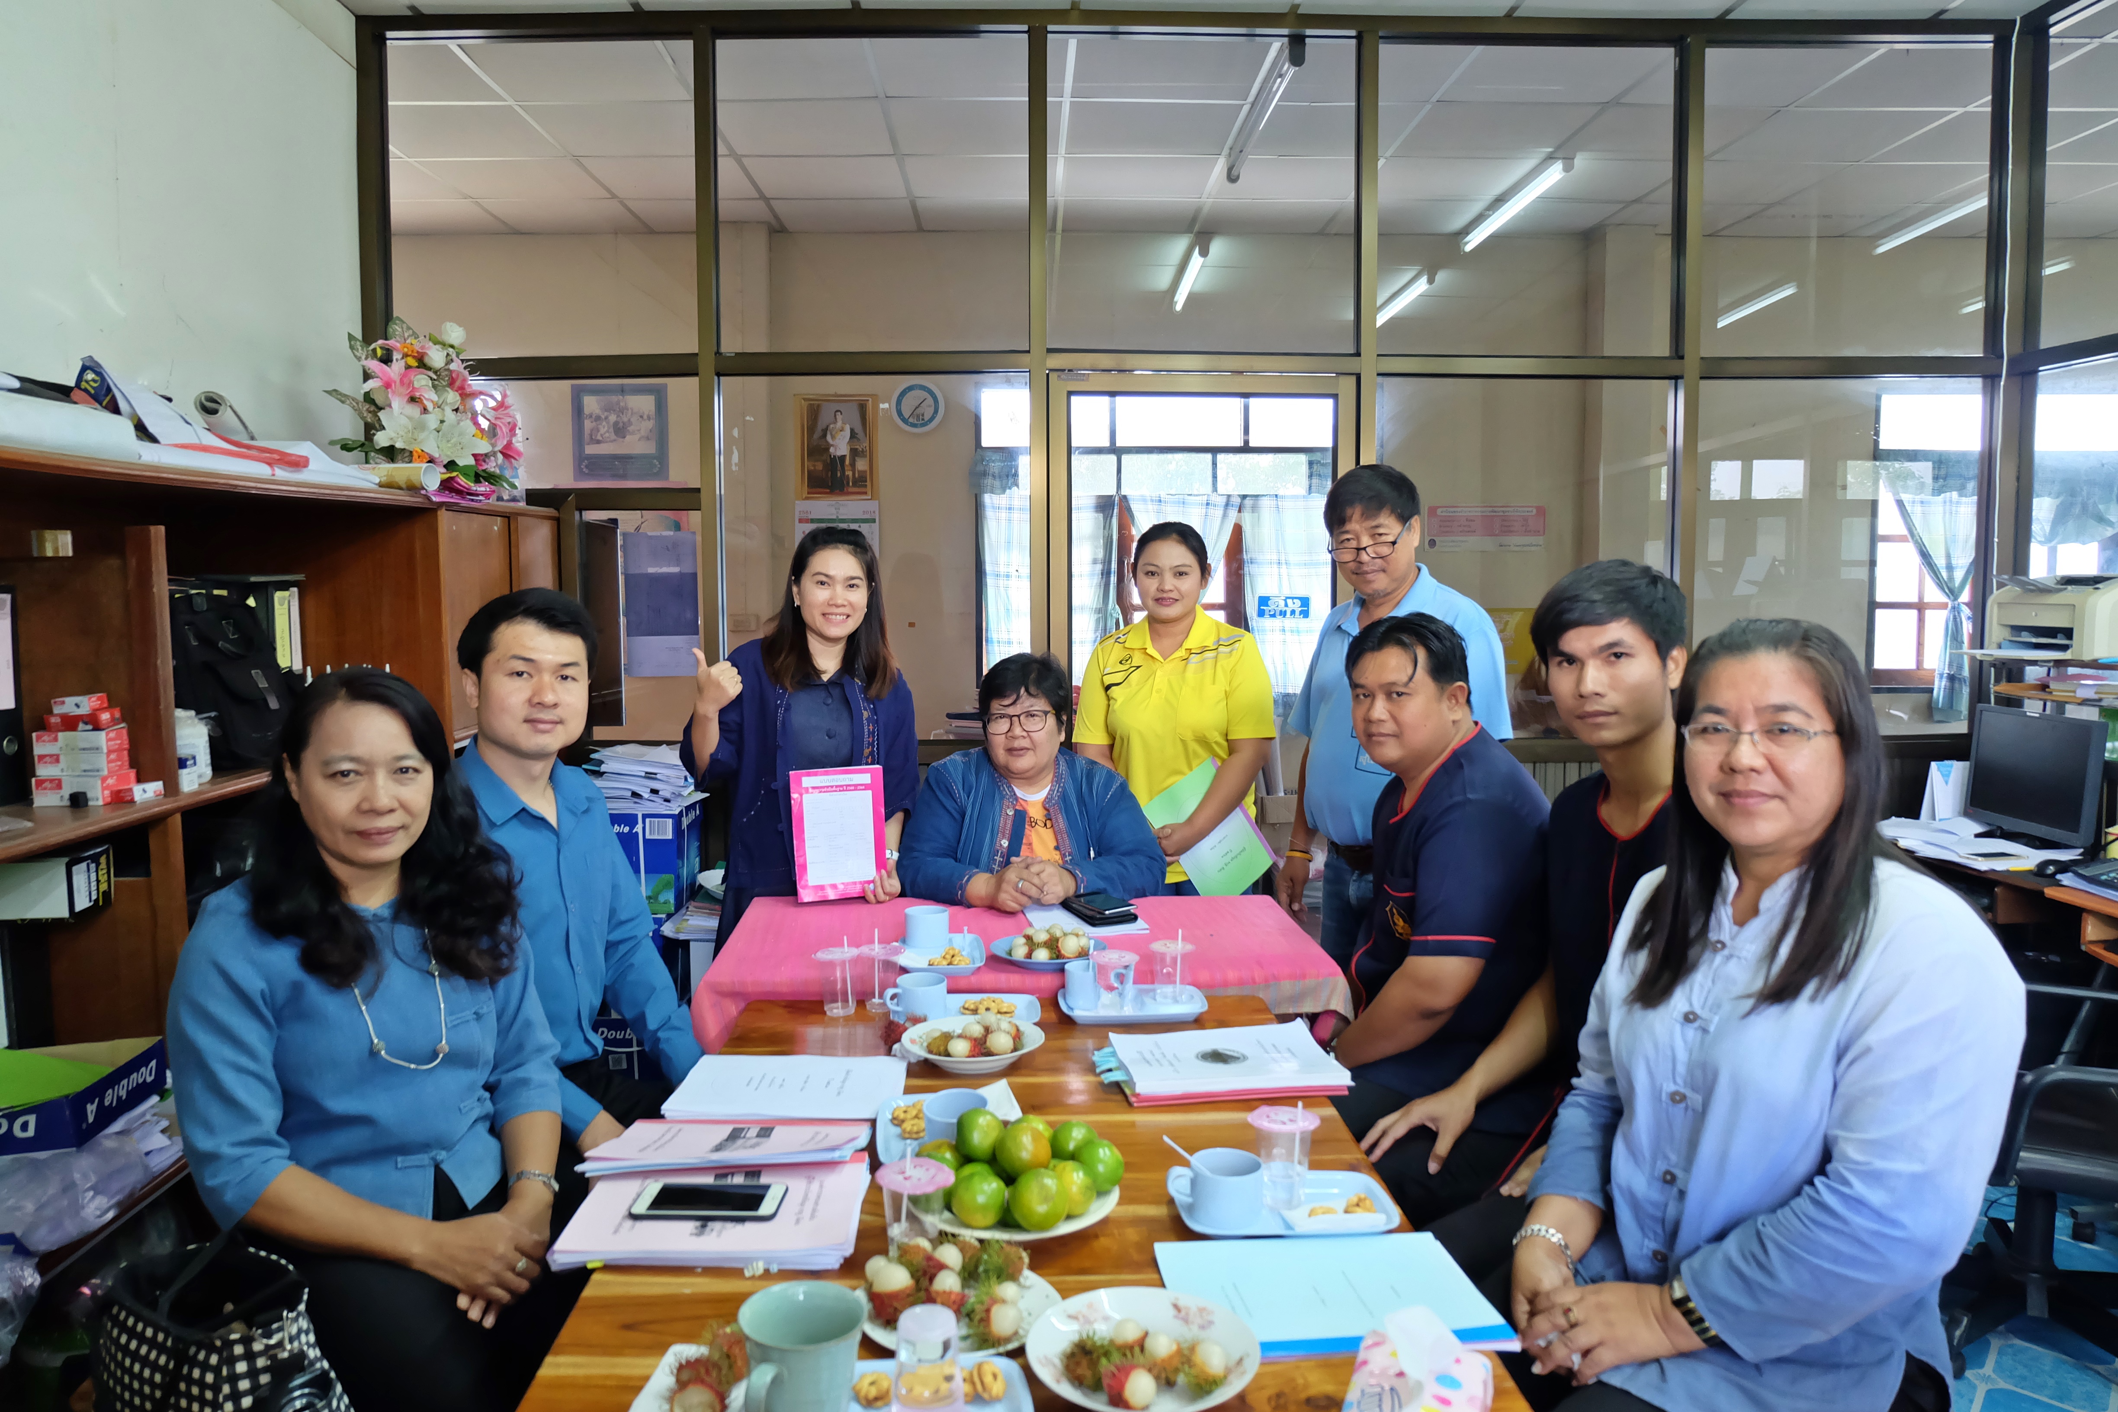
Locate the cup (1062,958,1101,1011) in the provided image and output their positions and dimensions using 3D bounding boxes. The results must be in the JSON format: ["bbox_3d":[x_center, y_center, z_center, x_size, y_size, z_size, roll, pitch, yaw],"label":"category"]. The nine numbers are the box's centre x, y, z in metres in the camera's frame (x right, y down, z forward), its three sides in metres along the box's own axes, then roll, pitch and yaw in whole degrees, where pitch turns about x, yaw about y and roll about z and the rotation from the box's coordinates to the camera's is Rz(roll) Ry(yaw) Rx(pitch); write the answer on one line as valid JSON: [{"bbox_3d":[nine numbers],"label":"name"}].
[{"bbox_3d":[0.066,0.469,2.375,0.105,0.063,0.075,0,4,-1],"label":"cup"}]

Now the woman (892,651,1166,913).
[{"bbox_3d":[-0.038,0.507,3.089,0.580,1.250,0.700,0,5,-2],"label":"woman"}]

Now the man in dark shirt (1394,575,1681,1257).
[{"bbox_3d":[0.602,0.530,1.825,0.700,1.430,0.520,-4,6,-37],"label":"man in dark shirt"}]

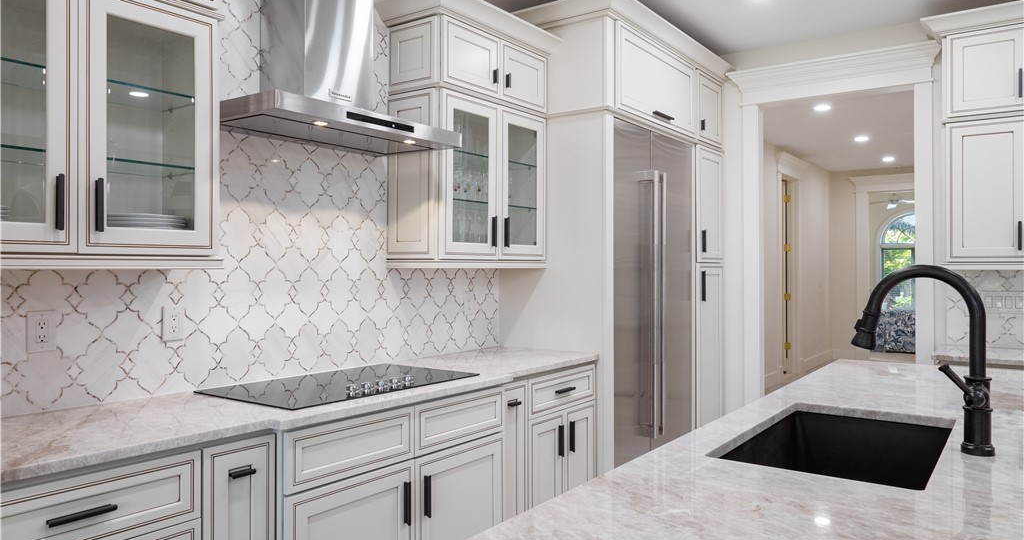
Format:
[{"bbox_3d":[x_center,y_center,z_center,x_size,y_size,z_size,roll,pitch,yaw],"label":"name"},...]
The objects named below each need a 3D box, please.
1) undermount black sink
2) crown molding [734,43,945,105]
[{"bbox_3d":[0.858,0.570,1.825,0.465,0.240,0.830,0,0,36],"label":"undermount black sink"},{"bbox_3d":[2.014,-1.228,4.516,1.270,0.220,0.090,0,0,36],"label":"crown molding"}]

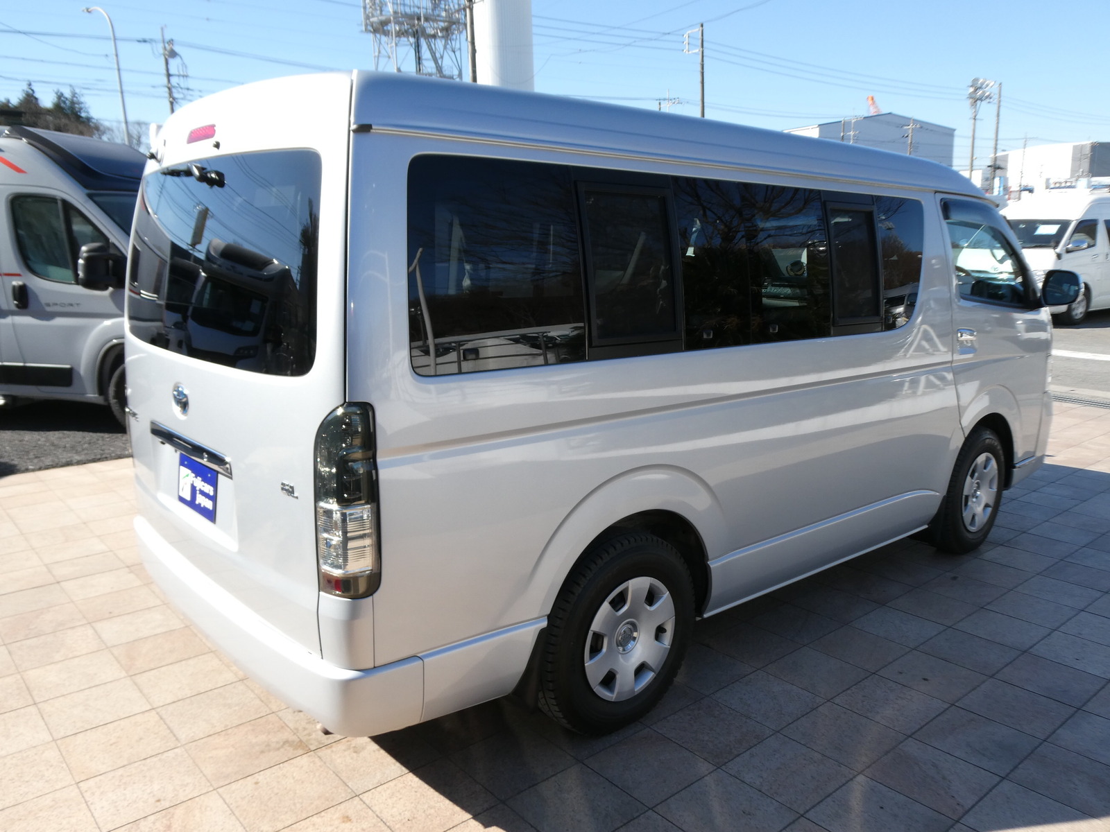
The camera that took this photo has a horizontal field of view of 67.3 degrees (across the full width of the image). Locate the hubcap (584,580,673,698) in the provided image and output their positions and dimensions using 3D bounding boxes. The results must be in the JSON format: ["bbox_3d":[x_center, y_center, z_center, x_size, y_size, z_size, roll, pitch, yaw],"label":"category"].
[{"bbox_3d":[0.237,0.709,2.666,0.410,0.410,0.060,-9,14,-40],"label":"hubcap"}]

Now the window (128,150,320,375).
[{"bbox_3d":[-1.085,-0.474,2.524,0.120,0.570,1.560,0,9,-41],"label":"window"}]

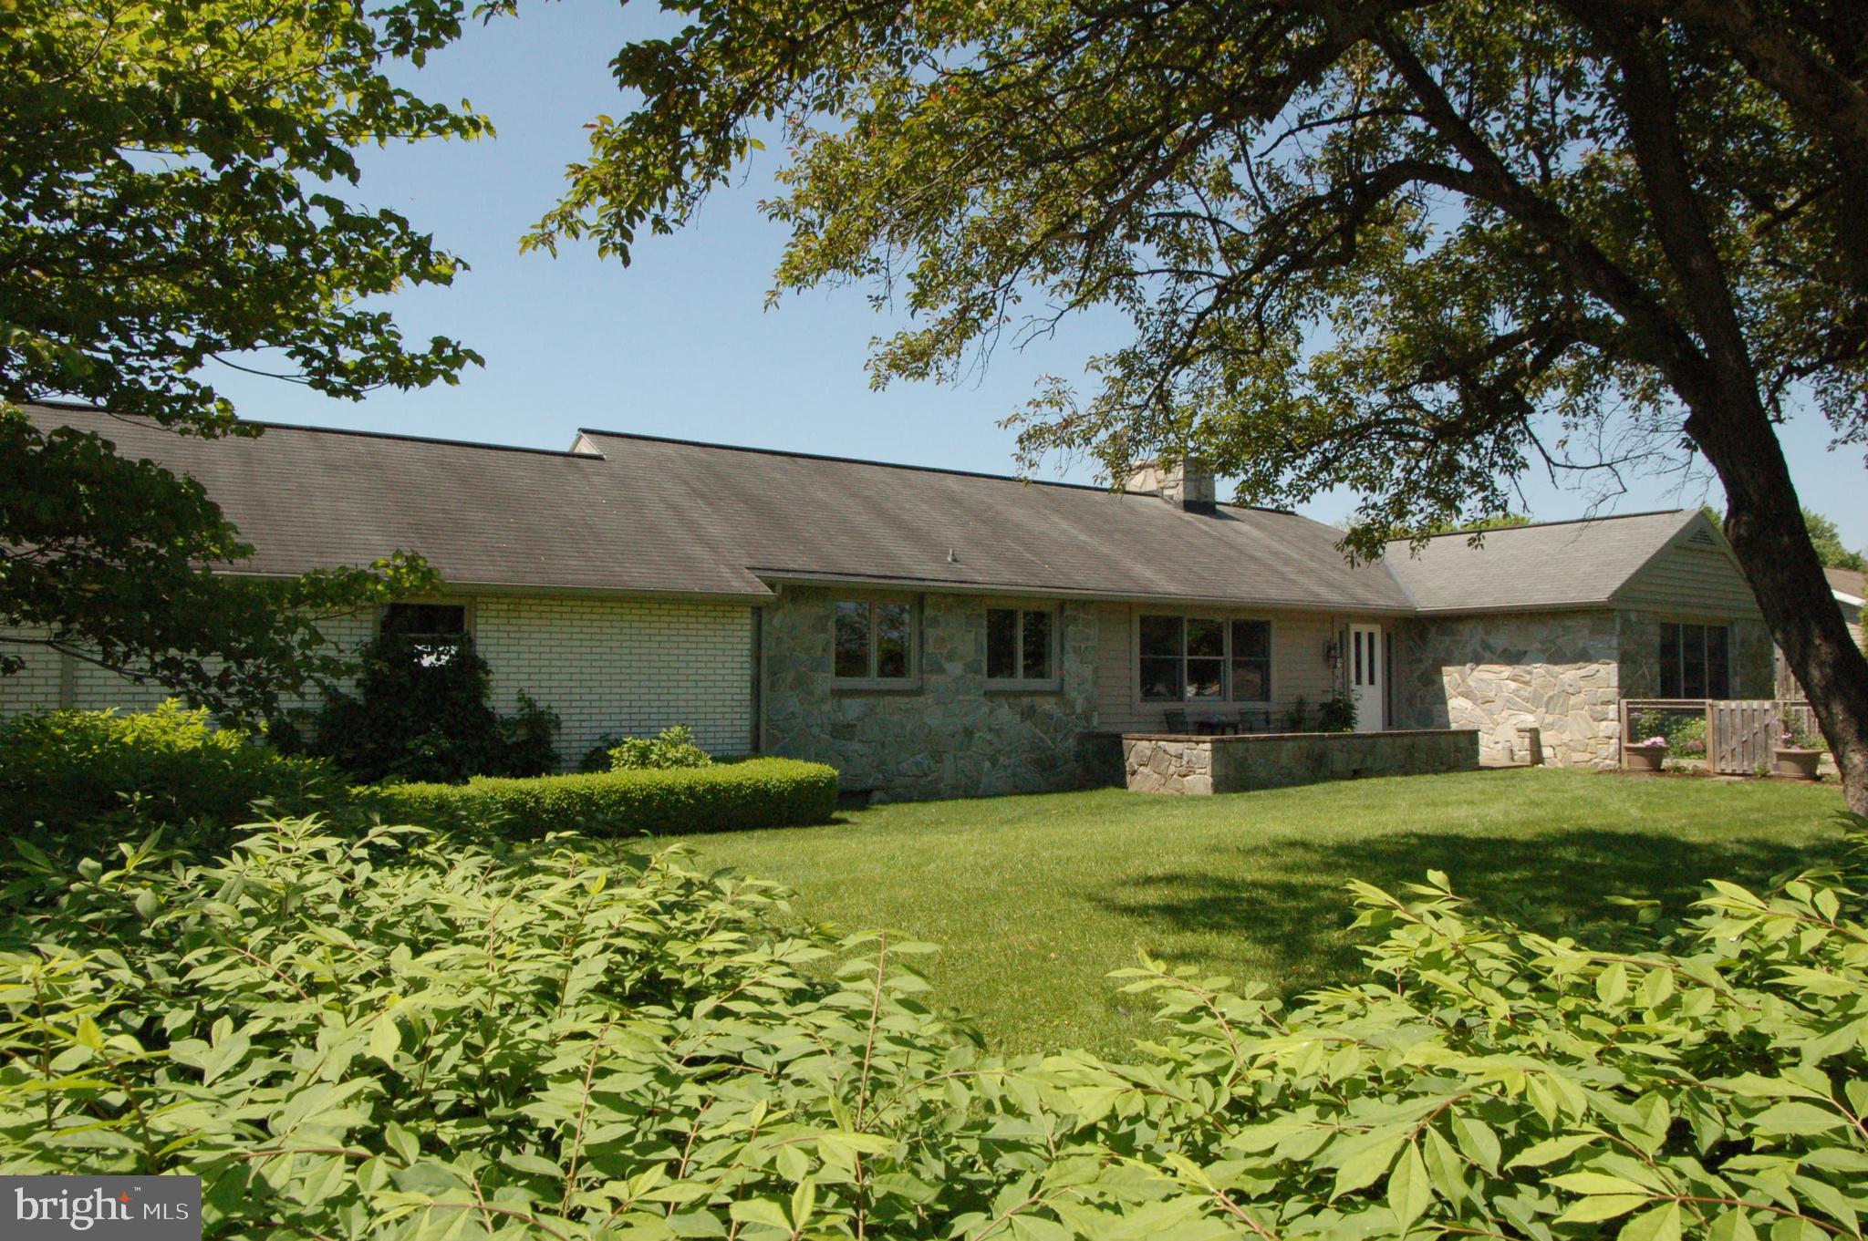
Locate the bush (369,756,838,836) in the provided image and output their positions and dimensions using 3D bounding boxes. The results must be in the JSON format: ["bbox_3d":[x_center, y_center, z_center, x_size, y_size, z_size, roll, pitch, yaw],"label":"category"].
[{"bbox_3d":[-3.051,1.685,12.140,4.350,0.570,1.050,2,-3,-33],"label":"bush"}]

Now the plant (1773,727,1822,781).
[{"bbox_3d":[10.663,1.645,16.000,0.540,0.650,0.540,-2,-3,34],"label":"plant"}]

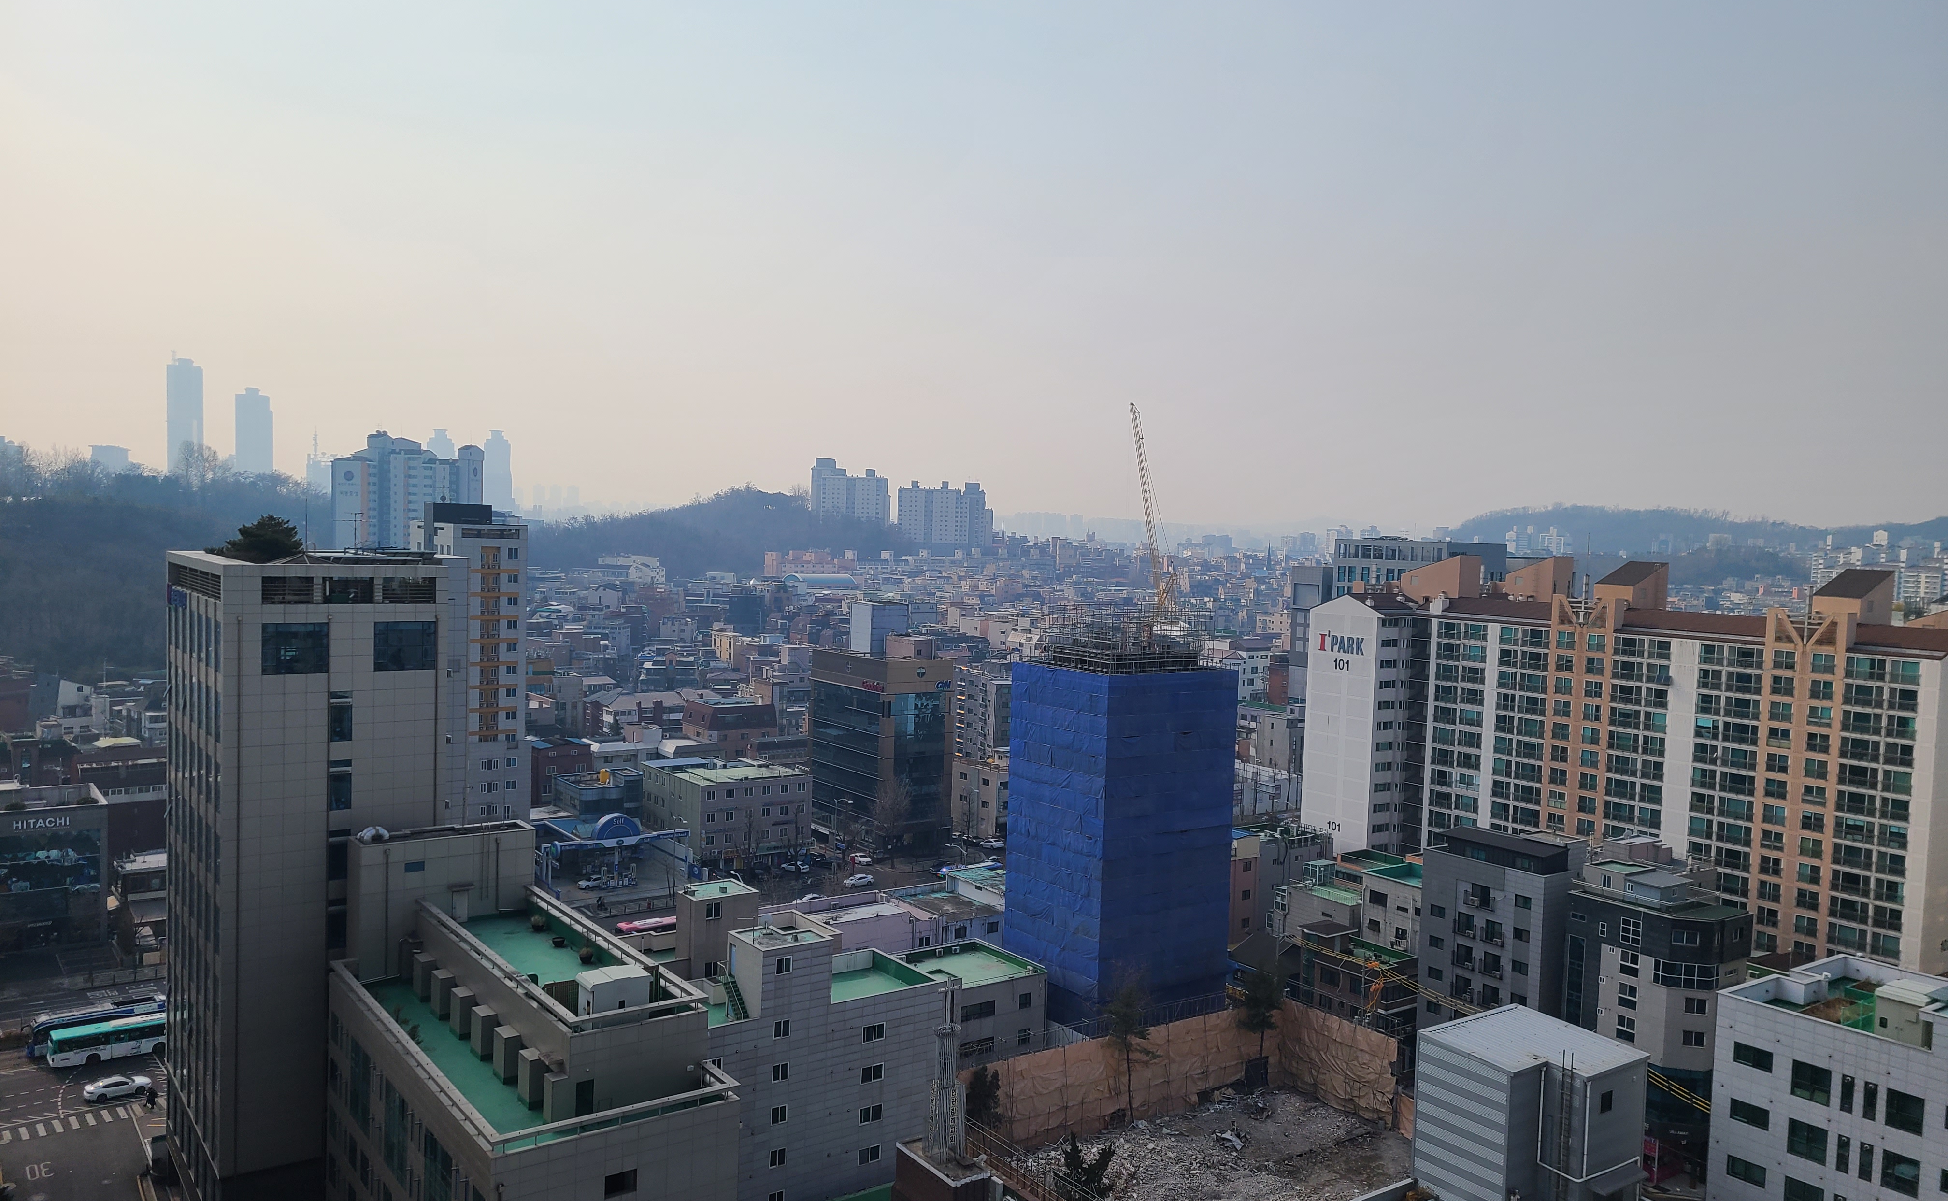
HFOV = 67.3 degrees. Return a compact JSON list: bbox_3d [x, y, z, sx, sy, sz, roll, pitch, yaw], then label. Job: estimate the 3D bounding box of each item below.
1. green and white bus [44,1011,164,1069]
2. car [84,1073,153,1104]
[{"bbox_3d":[-75.126,38.942,129.356,11.000,3.200,2.500,-1,4,-38],"label":"green and white bus"},{"bbox_3d":[-70.789,40.396,121.340,4.850,1.460,1.870,0,4,-37],"label":"car"}]

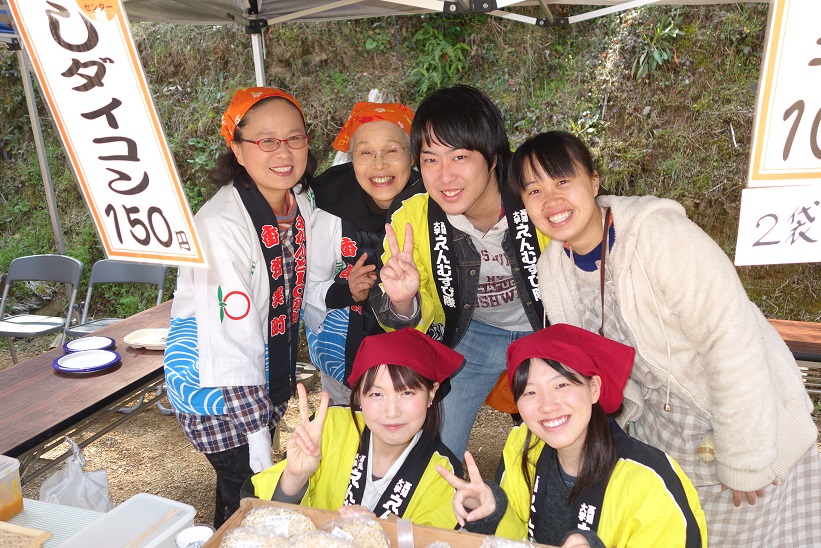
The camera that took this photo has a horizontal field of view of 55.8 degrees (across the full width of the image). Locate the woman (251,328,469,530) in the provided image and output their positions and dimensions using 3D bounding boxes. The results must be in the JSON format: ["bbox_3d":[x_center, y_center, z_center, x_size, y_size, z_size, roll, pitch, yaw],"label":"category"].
[{"bbox_3d":[-0.110,0.641,1.715,0.480,1.070,0.560,0,15,-2],"label":"woman"}]

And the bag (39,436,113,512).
[{"bbox_3d":[-1.080,0.707,2.497,0.240,0.360,0.210,-1,15,-6],"label":"bag"}]

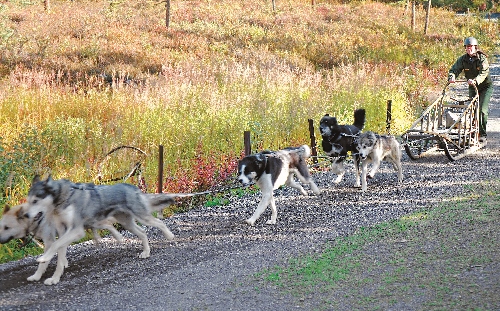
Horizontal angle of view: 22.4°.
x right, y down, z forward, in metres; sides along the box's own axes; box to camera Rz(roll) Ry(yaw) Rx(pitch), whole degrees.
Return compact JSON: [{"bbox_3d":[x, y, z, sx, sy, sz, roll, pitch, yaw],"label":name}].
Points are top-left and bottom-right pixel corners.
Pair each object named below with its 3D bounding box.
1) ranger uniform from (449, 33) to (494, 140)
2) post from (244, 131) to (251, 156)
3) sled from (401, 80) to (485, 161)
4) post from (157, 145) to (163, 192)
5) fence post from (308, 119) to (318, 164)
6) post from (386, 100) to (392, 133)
[{"bbox_3d":[3.342,-1.031,19.150,0.580,1.570,0.570,3,7,22],"label":"ranger uniform"},{"bbox_3d":[-0.030,0.006,15.000,0.070,0.610,0.070,1,7,25],"label":"post"},{"bbox_3d":[2.830,-0.530,18.250,0.580,0.990,2.250,3,7,24],"label":"sled"},{"bbox_3d":[-0.919,0.220,12.900,0.055,0.650,0.055,3,7,24],"label":"post"},{"bbox_3d":[0.851,-0.182,16.800,0.065,0.600,0.065,-3,7,25],"label":"fence post"},{"bbox_3d":[2.208,-0.565,20.000,0.065,0.640,0.065,3,7,24],"label":"post"}]

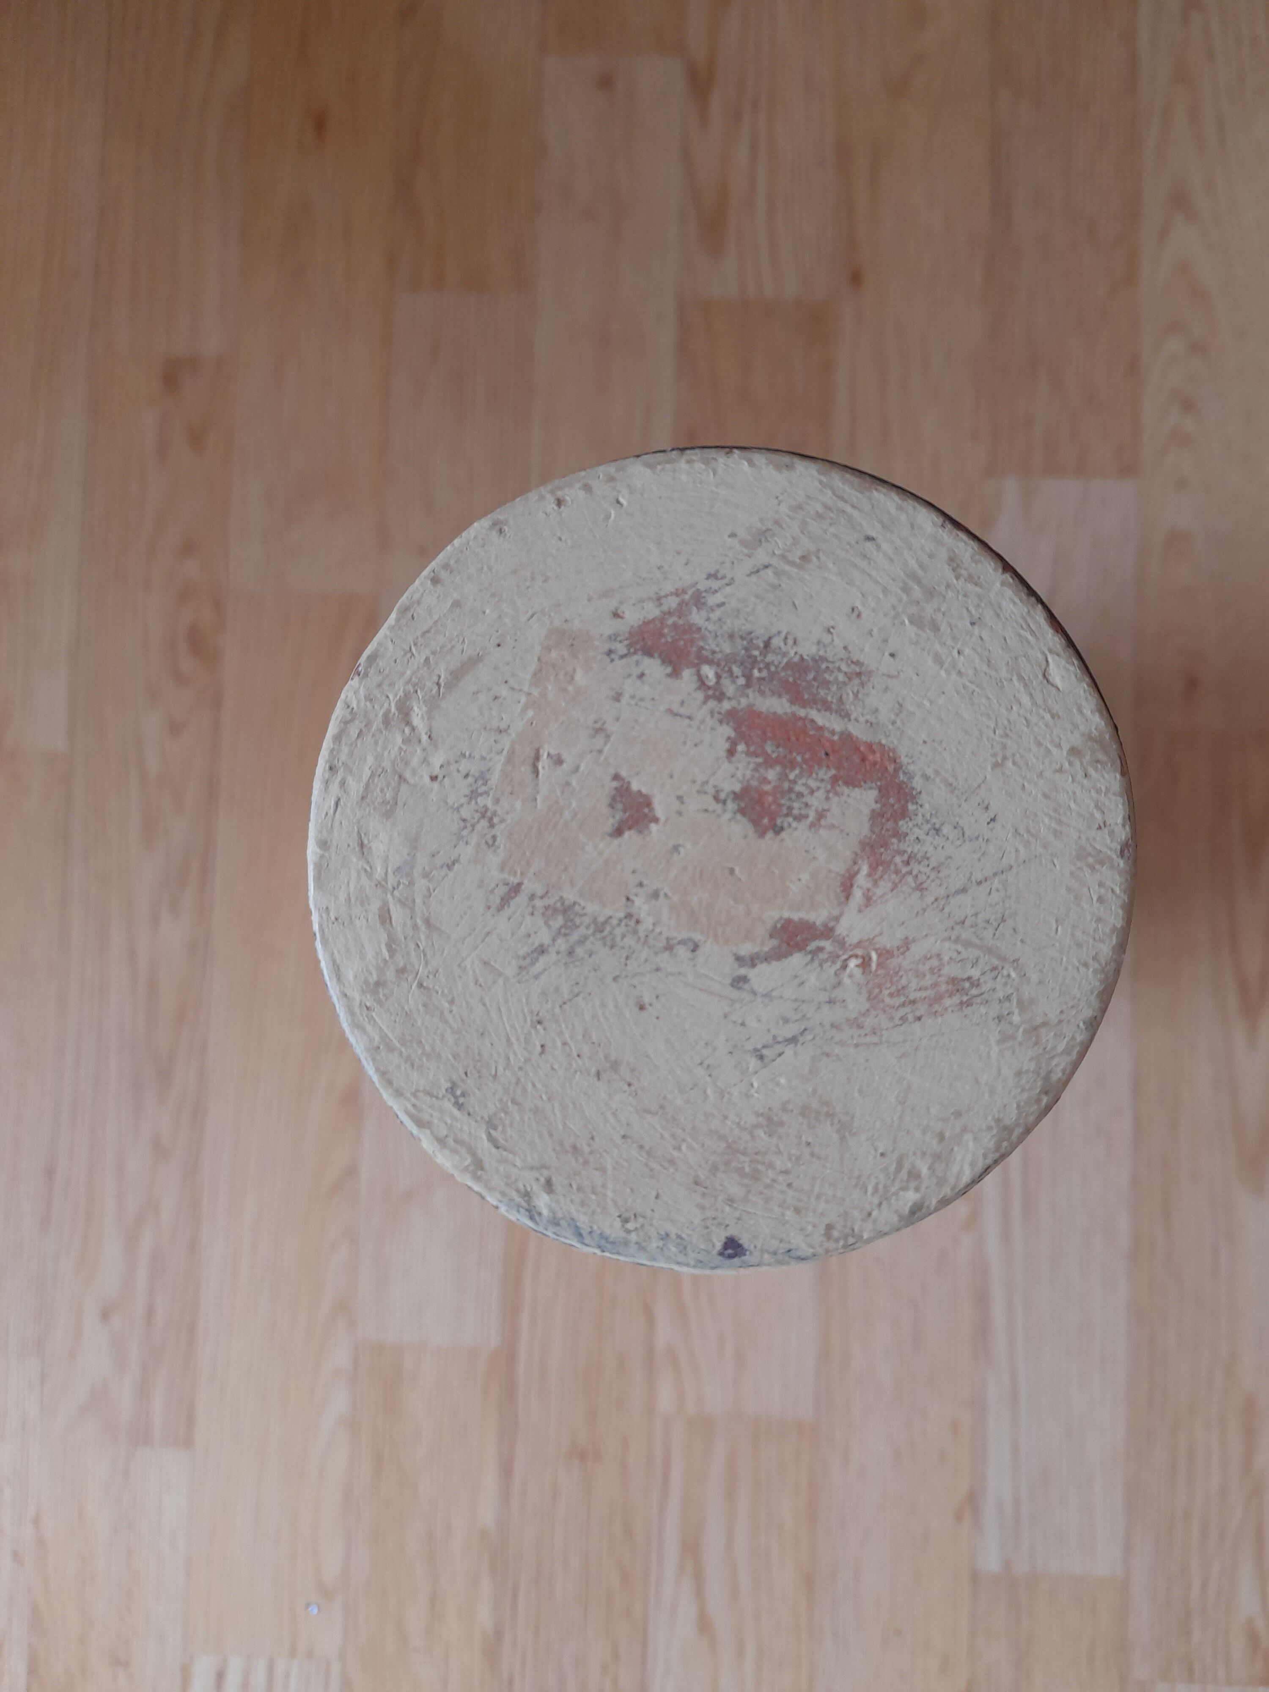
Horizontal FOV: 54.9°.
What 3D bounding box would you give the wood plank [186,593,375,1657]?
[{"bbox_3d":[-0.153,0.118,0.535,0.070,0.010,0.458,2,88,2],"label":"wood plank"}]

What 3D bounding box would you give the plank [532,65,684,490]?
[{"bbox_3d":[-0.016,-0.121,0.540,0.063,0.010,0.462,2,88,2],"label":"plank"}]

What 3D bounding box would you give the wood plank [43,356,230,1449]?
[{"bbox_3d":[-0.218,0.021,0.541,0.065,0.010,0.478,2,88,2],"label":"wood plank"}]

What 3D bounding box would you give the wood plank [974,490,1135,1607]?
[{"bbox_3d":[0.180,0.073,0.528,0.064,0.010,0.468,2,88,2],"label":"wood plank"}]

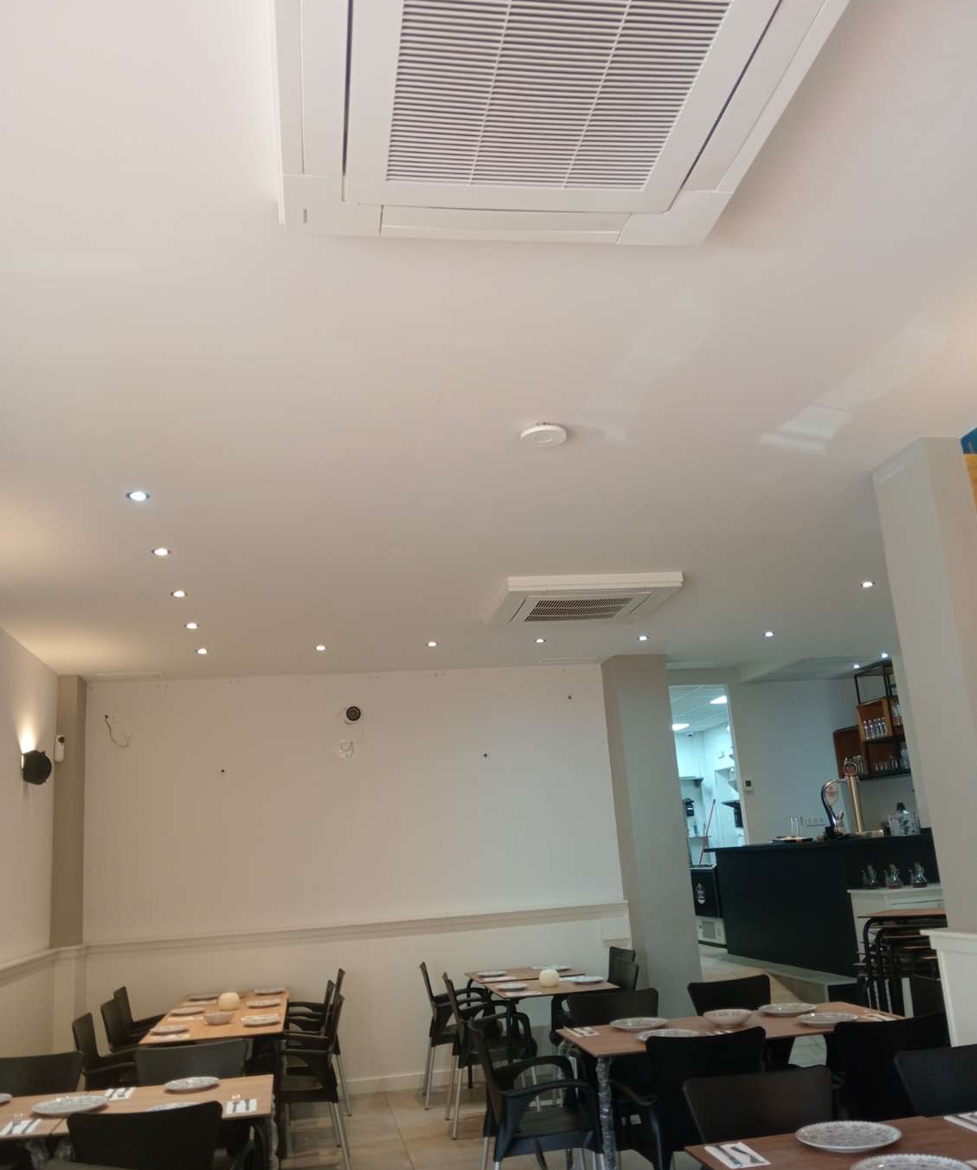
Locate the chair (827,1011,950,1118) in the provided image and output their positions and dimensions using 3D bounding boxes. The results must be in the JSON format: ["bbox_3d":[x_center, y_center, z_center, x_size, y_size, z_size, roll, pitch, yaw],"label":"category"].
[{"bbox_3d":[1.503,2.053,3.976,0.560,0.835,0.540,-3,-15,-5],"label":"chair"}]

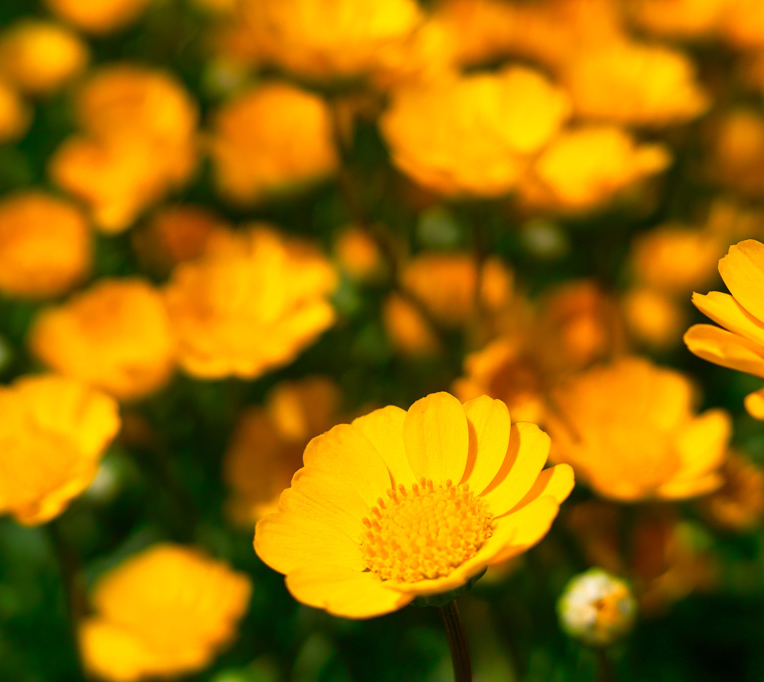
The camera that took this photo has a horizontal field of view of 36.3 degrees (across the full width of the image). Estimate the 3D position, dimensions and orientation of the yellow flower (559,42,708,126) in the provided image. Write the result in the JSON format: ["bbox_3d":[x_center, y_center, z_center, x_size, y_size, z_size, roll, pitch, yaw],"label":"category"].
[{"bbox_3d":[0.084,-0.086,0.390,0.049,0.019,0.049,0,26,0],"label":"yellow flower"}]

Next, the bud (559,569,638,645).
[{"bbox_3d":[0.037,0.046,0.200,0.013,0.013,0.013,3,23,0],"label":"bud"}]

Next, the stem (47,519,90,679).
[{"bbox_3d":[-0.087,0.071,0.322,0.004,0.060,0.004,0,26,0],"label":"stem"}]

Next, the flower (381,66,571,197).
[{"bbox_3d":[0.025,-0.054,0.312,0.049,0.020,0.049,5,30,0],"label":"flower"}]

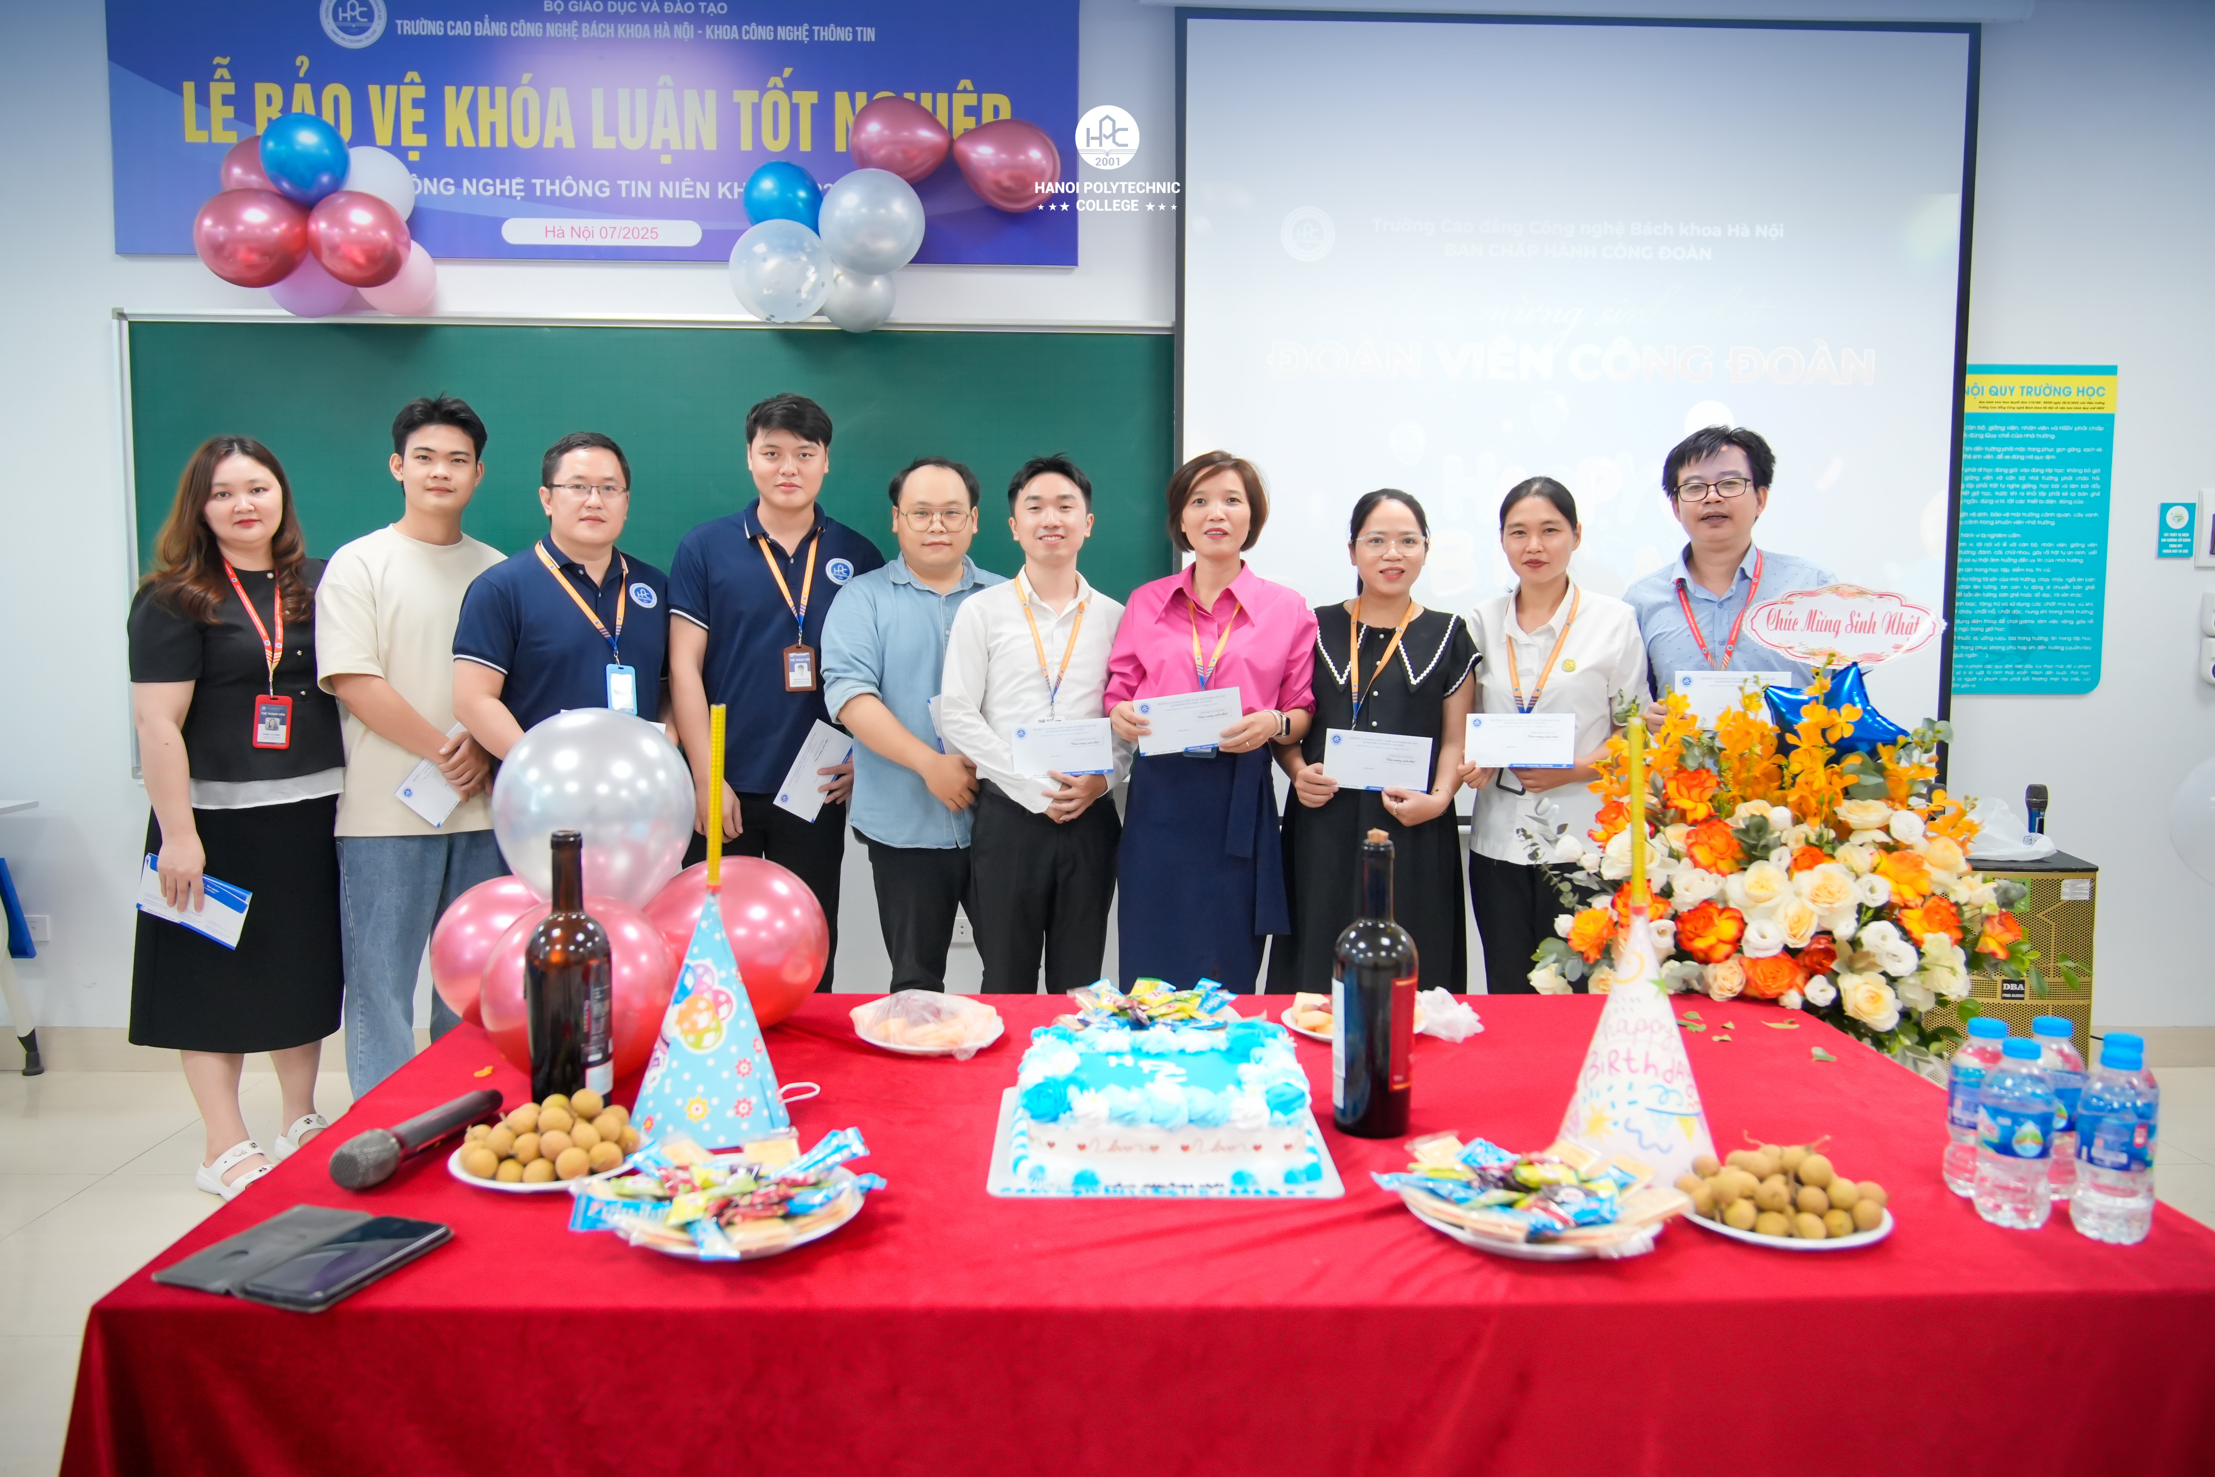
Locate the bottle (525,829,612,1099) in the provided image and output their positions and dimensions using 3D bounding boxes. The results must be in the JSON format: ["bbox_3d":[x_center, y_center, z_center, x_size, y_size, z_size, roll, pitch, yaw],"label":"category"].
[{"bbox_3d":[-0.565,0.248,1.618,0.083,0.300,0.083,-1,4,-17],"label":"bottle"}]

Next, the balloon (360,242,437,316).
[{"bbox_3d":[-1.844,-1.206,3.983,0.215,0.225,0.215,0,4,0],"label":"balloon"}]

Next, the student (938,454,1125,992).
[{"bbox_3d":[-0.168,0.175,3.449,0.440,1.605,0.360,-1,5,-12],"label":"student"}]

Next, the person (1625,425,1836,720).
[{"bbox_3d":[1.373,0.152,3.446,0.500,1.676,0.380,3,6,28],"label":"person"}]

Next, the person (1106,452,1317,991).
[{"bbox_3d":[0.222,0.186,3.360,0.470,1.606,0.380,1,5,3],"label":"person"}]

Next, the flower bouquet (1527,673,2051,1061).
[{"bbox_3d":[1.090,0.208,2.509,0.788,0.630,0.550,1,5,12],"label":"flower bouquet"}]

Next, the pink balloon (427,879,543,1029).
[{"bbox_3d":[-0.698,0.251,1.800,0.185,0.190,0.190,0,5,0],"label":"pink balloon"}]

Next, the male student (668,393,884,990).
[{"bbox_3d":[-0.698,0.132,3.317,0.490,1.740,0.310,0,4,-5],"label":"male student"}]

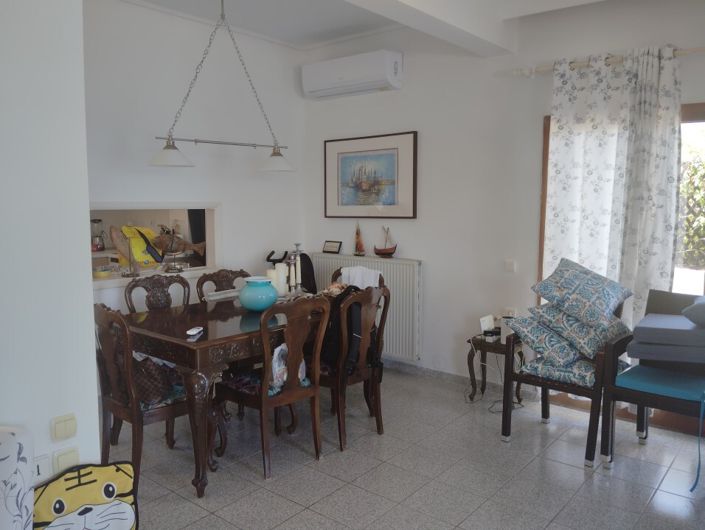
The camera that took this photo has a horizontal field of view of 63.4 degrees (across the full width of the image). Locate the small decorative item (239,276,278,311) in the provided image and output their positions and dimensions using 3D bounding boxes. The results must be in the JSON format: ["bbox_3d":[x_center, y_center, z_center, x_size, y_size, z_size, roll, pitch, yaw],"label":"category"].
[{"bbox_3d":[-0.652,0.198,3.960,0.275,0.210,0.275,0,6,0],"label":"small decorative item"}]

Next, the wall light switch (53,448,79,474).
[{"bbox_3d":[-0.944,0.647,1.880,0.012,0.081,0.081,5,7,39],"label":"wall light switch"}]

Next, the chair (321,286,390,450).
[{"bbox_3d":[-0.098,0.621,3.780,0.560,1.010,0.520,5,8,41],"label":"chair"}]

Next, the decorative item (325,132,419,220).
[{"bbox_3d":[0.144,-0.830,5.447,1.090,0.780,0.035,5,7,39],"label":"decorative item"}]

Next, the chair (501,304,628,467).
[{"bbox_3d":[1.378,0.694,3.652,0.590,0.890,0.580,6,9,44],"label":"chair"}]

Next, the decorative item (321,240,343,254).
[{"bbox_3d":[-0.179,-0.169,5.717,0.210,0.125,0.020,5,-14,39],"label":"decorative item"}]

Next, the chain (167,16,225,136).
[{"bbox_3d":[-0.932,-1.135,3.432,0.030,0.770,0.410,5,8,39],"label":"chain"}]

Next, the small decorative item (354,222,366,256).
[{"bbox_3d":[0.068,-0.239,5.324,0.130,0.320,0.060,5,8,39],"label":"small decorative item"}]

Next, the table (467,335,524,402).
[{"bbox_3d":[1.081,0.824,4.342,0.360,0.470,0.310,5,8,39],"label":"table"}]

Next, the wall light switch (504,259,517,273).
[{"bbox_3d":[1.242,0.005,4.496,0.085,0.100,0.020,5,8,39],"label":"wall light switch"}]

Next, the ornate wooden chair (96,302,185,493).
[{"bbox_3d":[-1.119,0.673,3.186,0.520,1.010,0.560,5,7,39],"label":"ornate wooden chair"}]

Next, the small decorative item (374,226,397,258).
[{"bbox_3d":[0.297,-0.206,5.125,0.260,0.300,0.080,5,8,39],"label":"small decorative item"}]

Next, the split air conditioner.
[{"bbox_3d":[-0.021,-1.758,5.365,1.030,0.320,0.230,5,7,39],"label":"split air conditioner"}]

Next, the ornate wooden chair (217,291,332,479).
[{"bbox_3d":[-0.482,0.657,3.390,0.500,1.010,0.550,-6,9,-43],"label":"ornate wooden chair"}]

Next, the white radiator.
[{"bbox_3d":[0.098,0.368,5.520,1.280,0.900,0.110,5,7,39],"label":"white radiator"}]

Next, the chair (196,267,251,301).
[{"bbox_3d":[-0.801,0.555,4.282,0.550,1.010,0.500,6,9,44],"label":"chair"}]

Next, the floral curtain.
[{"bbox_3d":[1.740,-0.208,3.943,0.820,2.410,0.120,5,8,39],"label":"floral curtain"}]

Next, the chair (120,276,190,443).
[{"bbox_3d":[-1.201,0.593,3.939,0.550,1.010,0.500,6,9,42],"label":"chair"}]

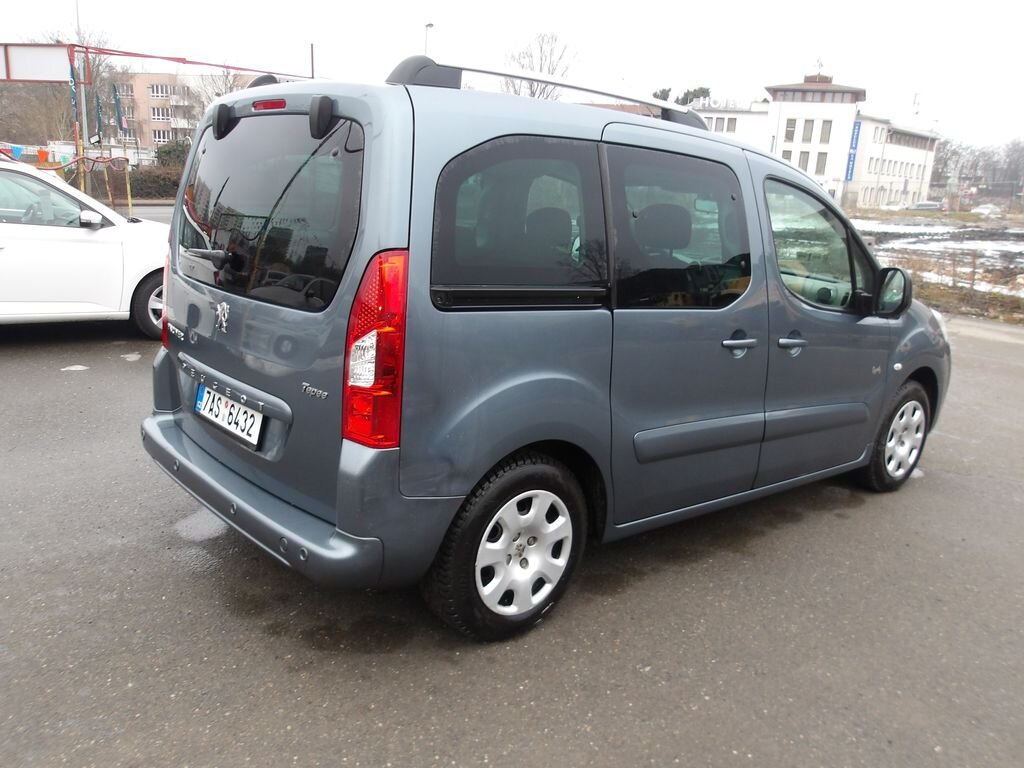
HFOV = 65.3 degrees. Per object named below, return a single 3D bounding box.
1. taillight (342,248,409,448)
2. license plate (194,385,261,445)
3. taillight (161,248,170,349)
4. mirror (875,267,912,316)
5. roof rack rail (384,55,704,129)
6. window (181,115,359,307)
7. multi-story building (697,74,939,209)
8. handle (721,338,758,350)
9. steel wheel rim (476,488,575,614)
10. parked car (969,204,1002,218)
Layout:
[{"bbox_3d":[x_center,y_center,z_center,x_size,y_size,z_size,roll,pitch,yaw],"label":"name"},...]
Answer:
[{"bbox_3d":[-0.375,-0.096,2.129,0.130,0.525,0.150,-6,16,-40],"label":"taillight"},{"bbox_3d":[-0.973,0.099,2.733,0.015,0.112,0.520,2,10,-42],"label":"license plate"},{"bbox_3d":[-1.418,-0.381,3.298,0.130,0.520,0.150,-6,16,-40],"label":"taillight"},{"bbox_3d":[1.686,-0.411,3.586,0.130,0.225,0.190,-6,16,-40],"label":"mirror"},{"bbox_3d":[0.228,-0.977,2.775,1.500,0.100,0.070,-9,17,-40],"label":"roof rack rail"},{"bbox_3d":[-0.870,-0.591,2.656,0.085,0.580,1.220,9,6,-43],"label":"window"},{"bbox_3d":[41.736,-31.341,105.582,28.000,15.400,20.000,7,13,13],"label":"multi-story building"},{"bbox_3d":[0.887,-0.155,3.109,0.215,0.037,0.047,-6,16,-40],"label":"handle"},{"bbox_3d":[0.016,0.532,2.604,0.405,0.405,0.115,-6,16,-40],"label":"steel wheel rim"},{"bbox_3d":[62.314,-22.704,105.000,4.200,1.450,1.750,8,13,16],"label":"parked car"}]

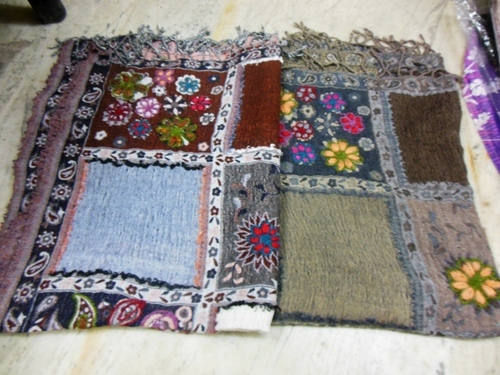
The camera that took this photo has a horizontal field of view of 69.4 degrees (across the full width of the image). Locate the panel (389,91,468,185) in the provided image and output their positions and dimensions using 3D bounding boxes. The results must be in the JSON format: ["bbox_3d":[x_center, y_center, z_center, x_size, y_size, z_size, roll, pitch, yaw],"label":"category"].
[{"bbox_3d":[0.335,-0.097,0.661,0.136,0.012,0.214,3,61,1],"label":"panel"}]

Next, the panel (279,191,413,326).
[{"bbox_3d":[0.137,0.101,0.551,0.185,0.012,0.206,3,61,1],"label":"panel"}]

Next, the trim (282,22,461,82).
[{"bbox_3d":[0.250,-0.286,0.770,0.356,0.020,0.159,4,61,2],"label":"trim"}]

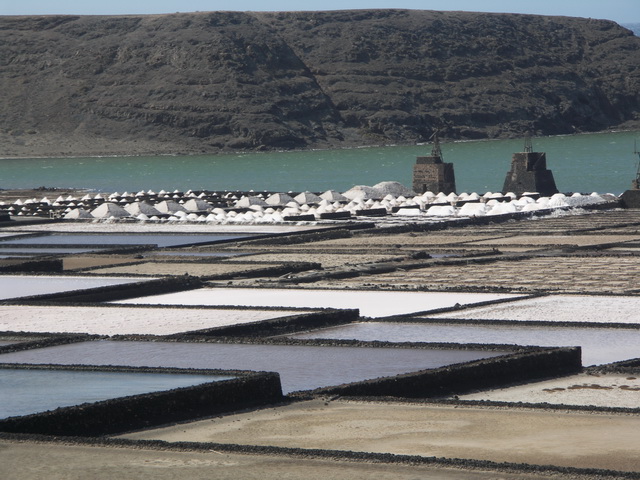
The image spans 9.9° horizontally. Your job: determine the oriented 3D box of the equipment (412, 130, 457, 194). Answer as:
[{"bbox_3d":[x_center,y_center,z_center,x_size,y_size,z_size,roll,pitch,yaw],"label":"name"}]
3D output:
[{"bbox_3d":[20.437,-13.779,660.000,5.750,11.600,5.750,2,4,32],"label":"equipment"}]

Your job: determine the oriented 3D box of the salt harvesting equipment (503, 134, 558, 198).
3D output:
[{"bbox_3d":[37.344,-13.306,656.000,7.200,11.700,7.200,3,4,37],"label":"salt harvesting equipment"}]

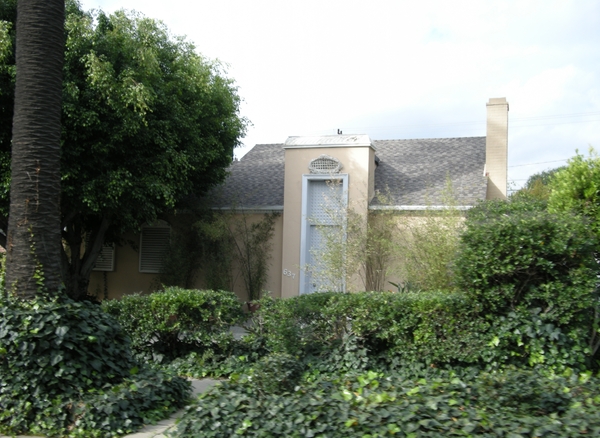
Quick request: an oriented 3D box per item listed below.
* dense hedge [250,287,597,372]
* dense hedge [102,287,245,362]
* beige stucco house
[{"bbox_3d":[1.444,1.405,8.283,4.200,0.950,1.100,0,-4,16],"label":"dense hedge"},{"bbox_3d":[-1.771,1.431,9.226,2.050,0.950,1.100,0,-4,16],"label":"dense hedge"},{"bbox_3d":[0.388,-0.325,20.423,11.700,5.750,9.200,0,-4,16],"label":"beige stucco house"}]

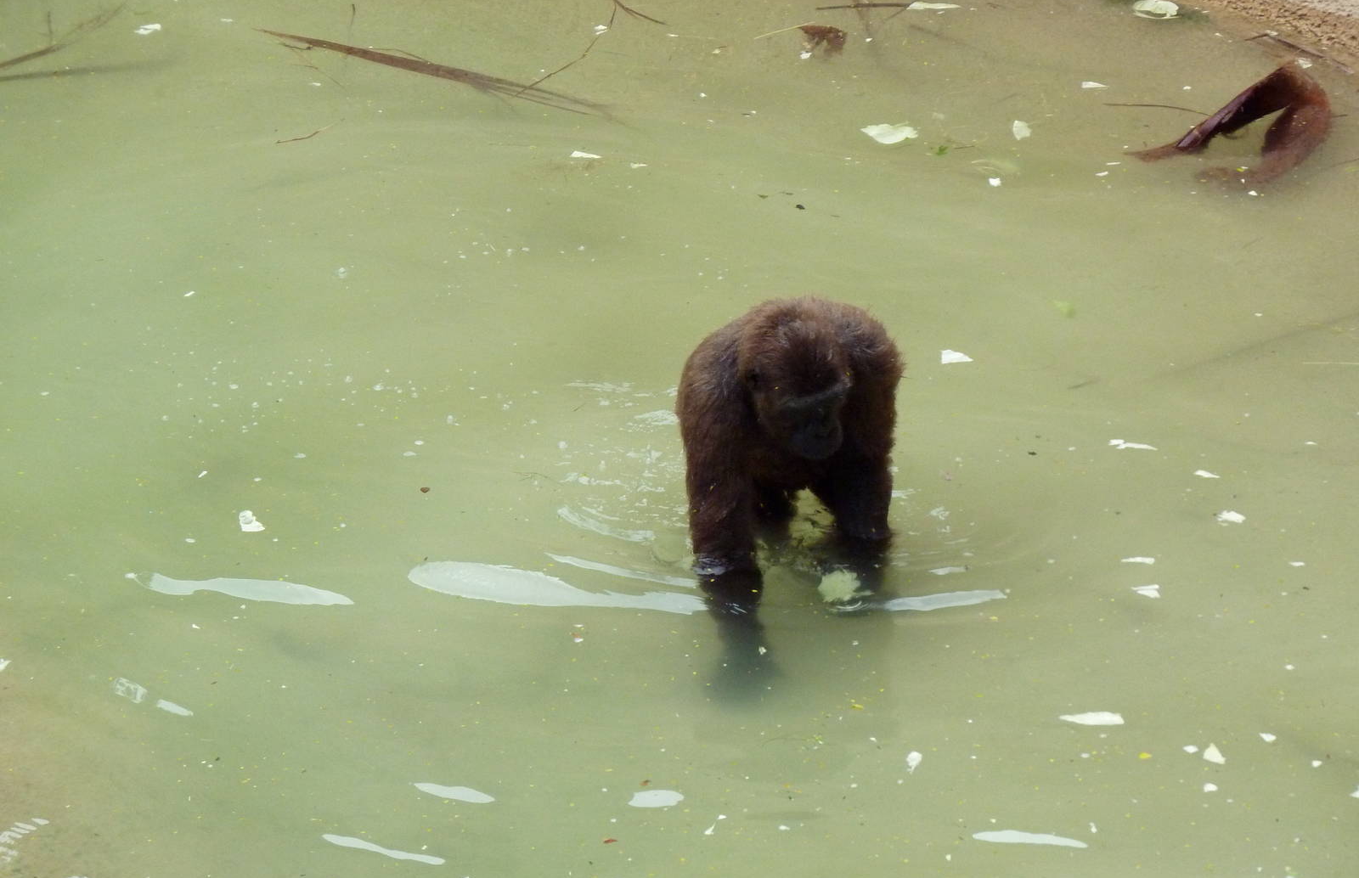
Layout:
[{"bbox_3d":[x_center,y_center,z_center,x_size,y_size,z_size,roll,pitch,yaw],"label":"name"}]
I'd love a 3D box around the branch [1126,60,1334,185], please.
[{"bbox_3d":[1.220,-0.696,13.721,0.450,0.220,0.240,0,24,0],"label":"branch"}]

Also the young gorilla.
[{"bbox_3d":[0.217,0.036,12.000,0.430,0.630,0.680,-4,24,-9],"label":"young gorilla"}]

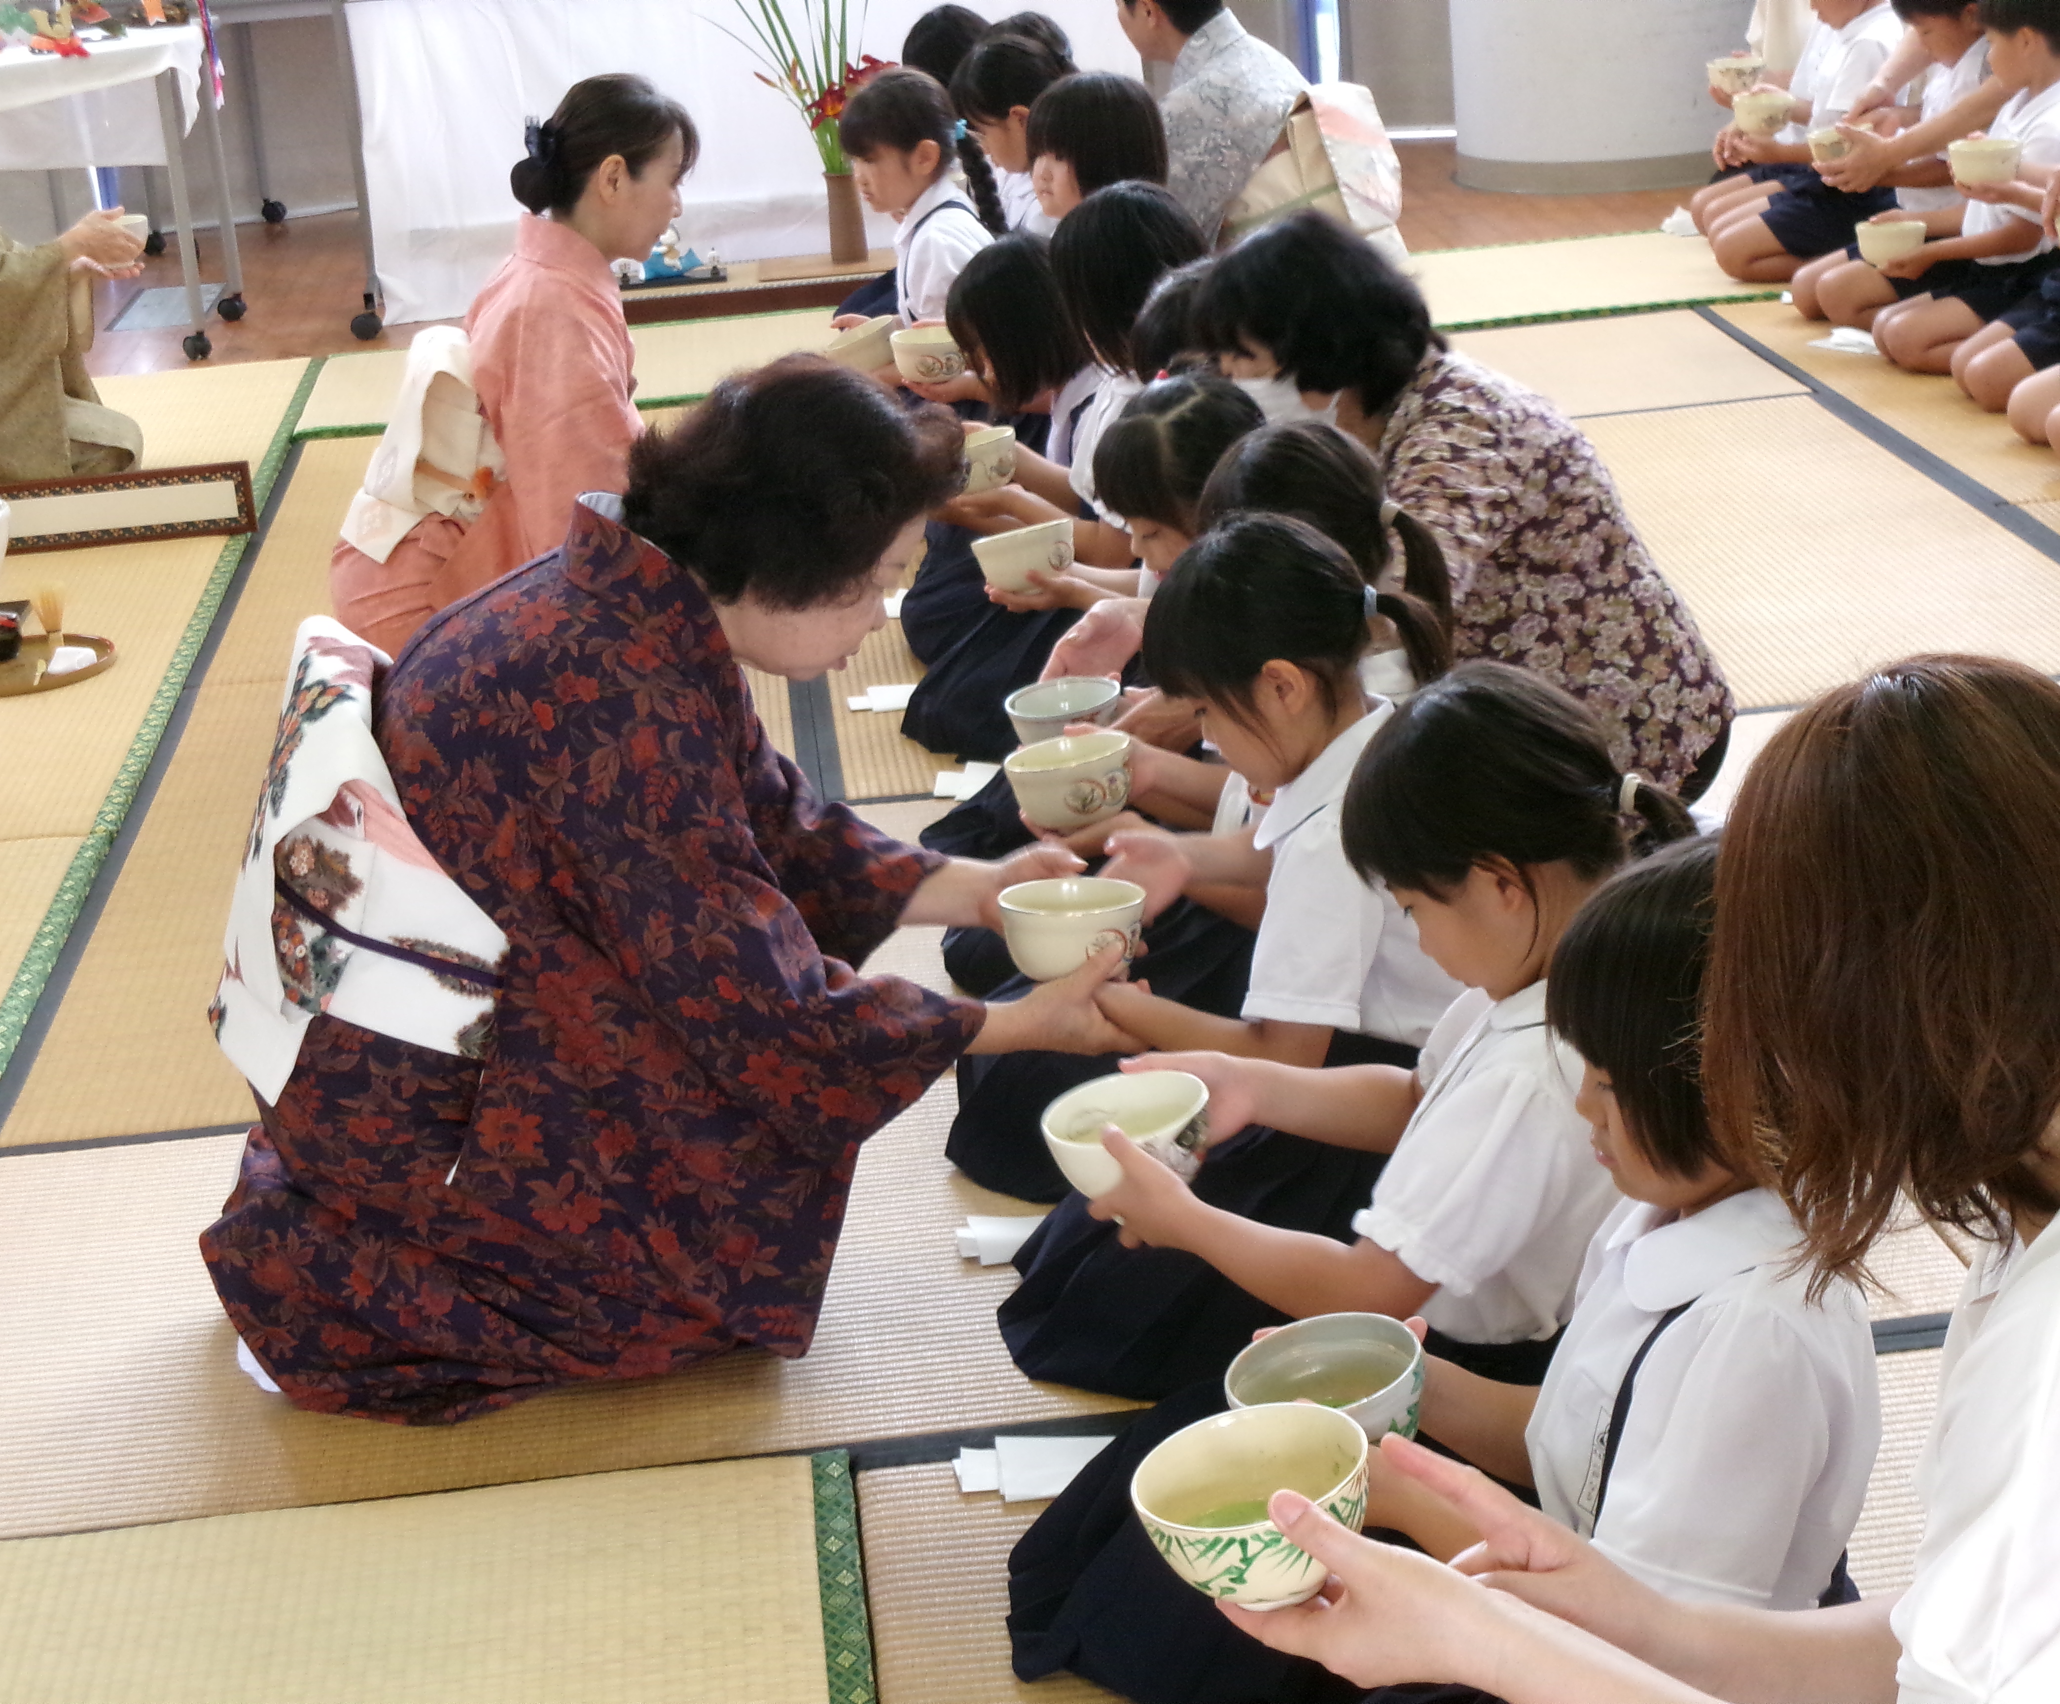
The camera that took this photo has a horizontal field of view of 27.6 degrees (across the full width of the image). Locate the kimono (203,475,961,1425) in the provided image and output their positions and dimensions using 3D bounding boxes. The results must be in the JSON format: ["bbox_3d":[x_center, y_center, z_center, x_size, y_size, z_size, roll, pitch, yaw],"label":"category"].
[{"bbox_3d":[-0.402,0.035,3.686,0.700,0.710,0.520,-9,17,-13],"label":"kimono"}]

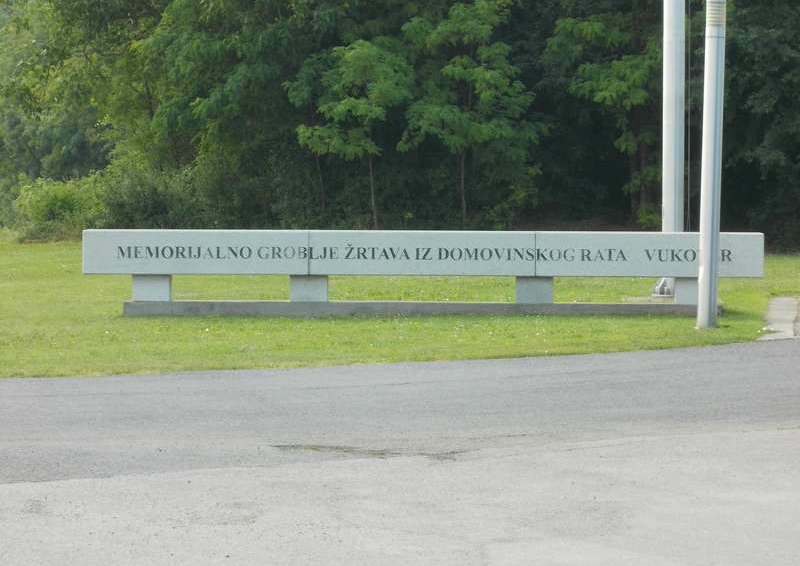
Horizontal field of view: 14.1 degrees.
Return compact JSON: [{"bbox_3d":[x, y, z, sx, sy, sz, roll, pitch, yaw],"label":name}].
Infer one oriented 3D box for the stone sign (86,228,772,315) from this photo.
[{"bbox_3d":[0.232,-0.104,32.510,6.802,0.848,0.420,0,3,2],"label":"stone sign"}]

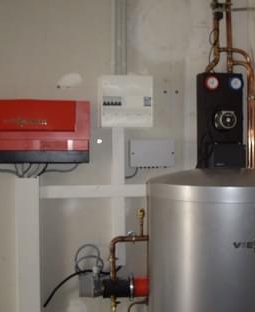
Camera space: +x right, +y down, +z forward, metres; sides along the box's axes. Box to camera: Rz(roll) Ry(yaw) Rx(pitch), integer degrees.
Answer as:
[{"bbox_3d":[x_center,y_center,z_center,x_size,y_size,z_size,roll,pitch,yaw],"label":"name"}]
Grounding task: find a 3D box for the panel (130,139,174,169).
[{"bbox_3d":[0.121,-0.013,2.261,0.222,0.136,0.050,0,1,-9],"label":"panel"}]

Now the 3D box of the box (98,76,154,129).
[{"bbox_3d":[-0.012,-0.260,2.212,0.255,0.238,0.100,0,1,-9],"label":"box"}]

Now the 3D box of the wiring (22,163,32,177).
[{"bbox_3d":[-0.471,0.065,2.133,0.043,0.063,0.040,0,1,-9],"label":"wiring"}]

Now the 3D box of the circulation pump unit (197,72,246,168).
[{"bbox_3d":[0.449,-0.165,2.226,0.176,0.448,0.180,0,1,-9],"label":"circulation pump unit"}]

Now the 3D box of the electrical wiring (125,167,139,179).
[{"bbox_3d":[0.023,0.082,2.254,0.063,0.060,0.025,0,1,-9],"label":"electrical wiring"}]

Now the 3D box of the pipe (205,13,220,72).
[{"bbox_3d":[0.412,-0.547,2.214,0.052,0.277,0.045,0,1,-9],"label":"pipe"}]

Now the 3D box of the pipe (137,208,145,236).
[{"bbox_3d":[0.067,0.322,2.213,0.033,0.131,0.035,0,1,-9],"label":"pipe"}]

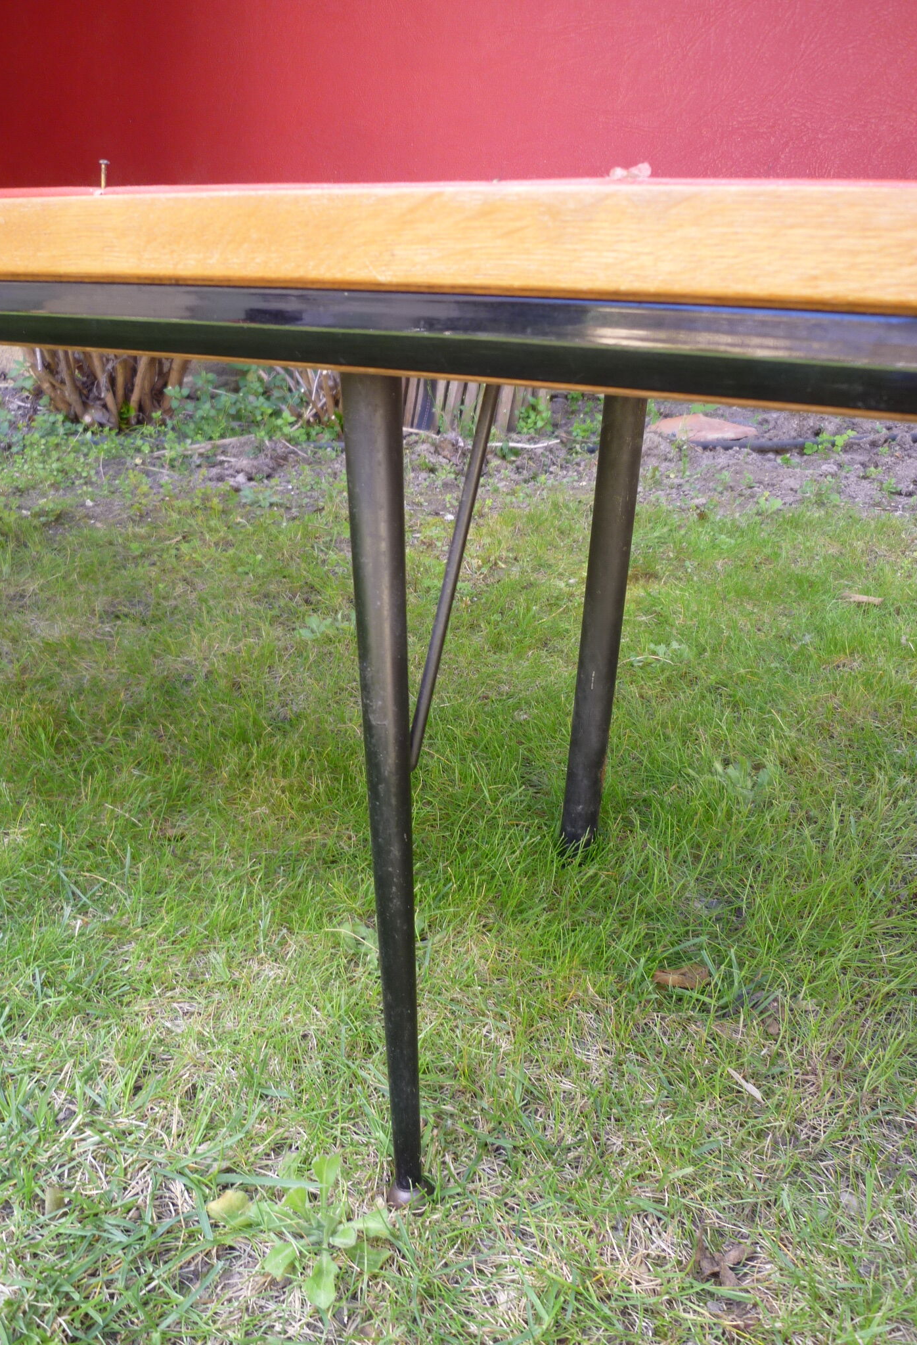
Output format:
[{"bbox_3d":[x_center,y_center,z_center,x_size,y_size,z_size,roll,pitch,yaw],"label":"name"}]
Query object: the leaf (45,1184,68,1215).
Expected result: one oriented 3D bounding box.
[{"bbox_3d":[-0.293,0.384,0.707,0.014,0.010,0.020,-1,29,0],"label":"leaf"}]

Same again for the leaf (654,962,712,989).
[{"bbox_3d":[0.202,0.275,0.880,0.050,0.014,0.026,-1,29,0],"label":"leaf"}]

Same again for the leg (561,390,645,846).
[{"bbox_3d":[0.136,-0.050,0.923,0.039,0.563,0.039,1,28,-1],"label":"leg"}]

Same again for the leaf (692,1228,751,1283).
[{"bbox_3d":[0.180,0.398,0.662,0.037,0.016,0.033,-1,29,0],"label":"leaf"}]

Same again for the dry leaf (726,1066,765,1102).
[{"bbox_3d":[0.230,0.332,0.782,0.009,0.007,0.037,-19,33,-30],"label":"dry leaf"}]

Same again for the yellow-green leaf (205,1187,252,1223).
[{"bbox_3d":[-0.166,0.384,0.699,0.034,0.014,0.023,-1,29,0],"label":"yellow-green leaf"}]

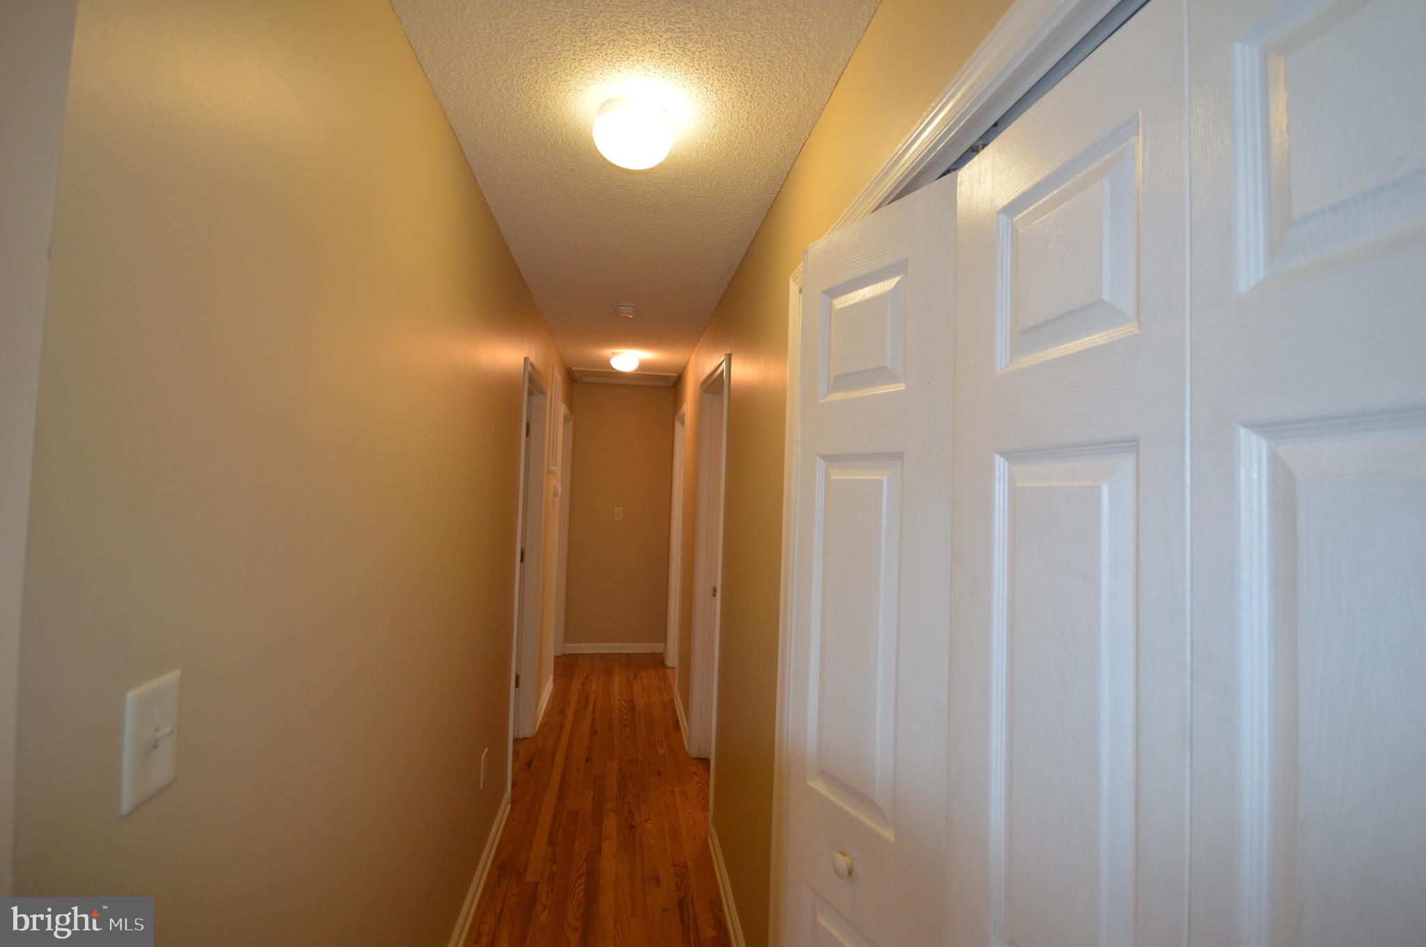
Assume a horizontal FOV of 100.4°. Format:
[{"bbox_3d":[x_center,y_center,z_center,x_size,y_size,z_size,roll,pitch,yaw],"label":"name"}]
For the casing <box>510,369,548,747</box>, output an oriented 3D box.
[{"bbox_3d":[-1.009,0.502,3.167,0.100,2.084,0.832,2,-1,-9],"label":"casing"}]

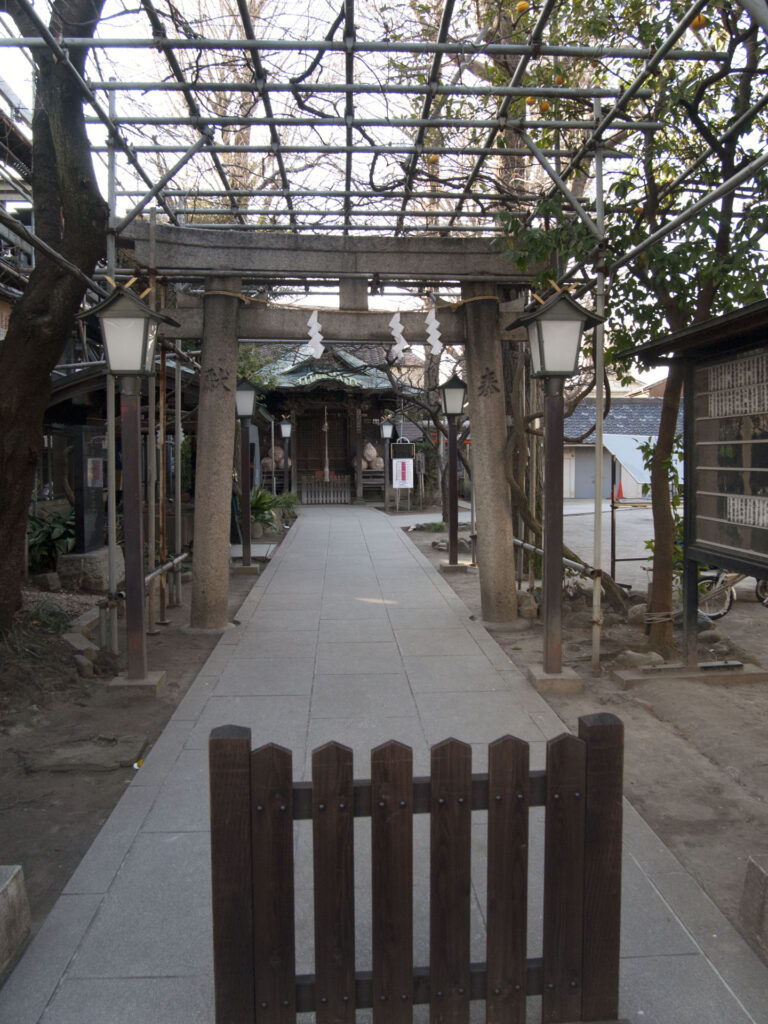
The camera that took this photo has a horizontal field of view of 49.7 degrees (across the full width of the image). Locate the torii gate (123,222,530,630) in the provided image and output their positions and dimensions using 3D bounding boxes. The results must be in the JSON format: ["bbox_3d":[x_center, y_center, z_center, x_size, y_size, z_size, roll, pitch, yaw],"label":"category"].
[{"bbox_3d":[-0.298,-0.701,6.929,3.690,3.270,0.370,-1,4,-5],"label":"torii gate"}]

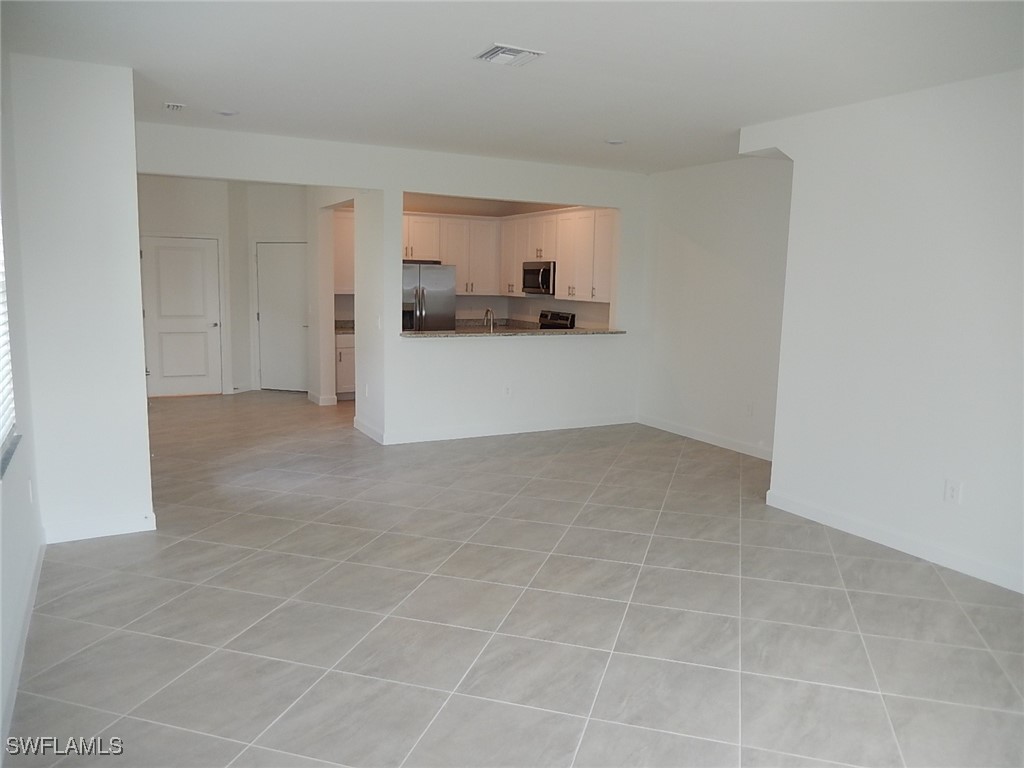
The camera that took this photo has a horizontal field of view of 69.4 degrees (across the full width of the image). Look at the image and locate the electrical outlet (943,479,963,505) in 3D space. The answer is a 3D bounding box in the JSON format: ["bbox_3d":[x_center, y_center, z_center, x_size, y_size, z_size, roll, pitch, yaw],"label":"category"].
[{"bbox_3d":[2.397,0.587,4.022,0.012,0.122,0.080,-3,8,-27],"label":"electrical outlet"}]

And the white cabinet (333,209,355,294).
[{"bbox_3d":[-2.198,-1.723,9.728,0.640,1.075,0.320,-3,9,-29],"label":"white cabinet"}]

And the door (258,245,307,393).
[{"bbox_3d":[-3.120,-0.907,10.124,0.775,2.030,0.045,3,8,16],"label":"door"}]

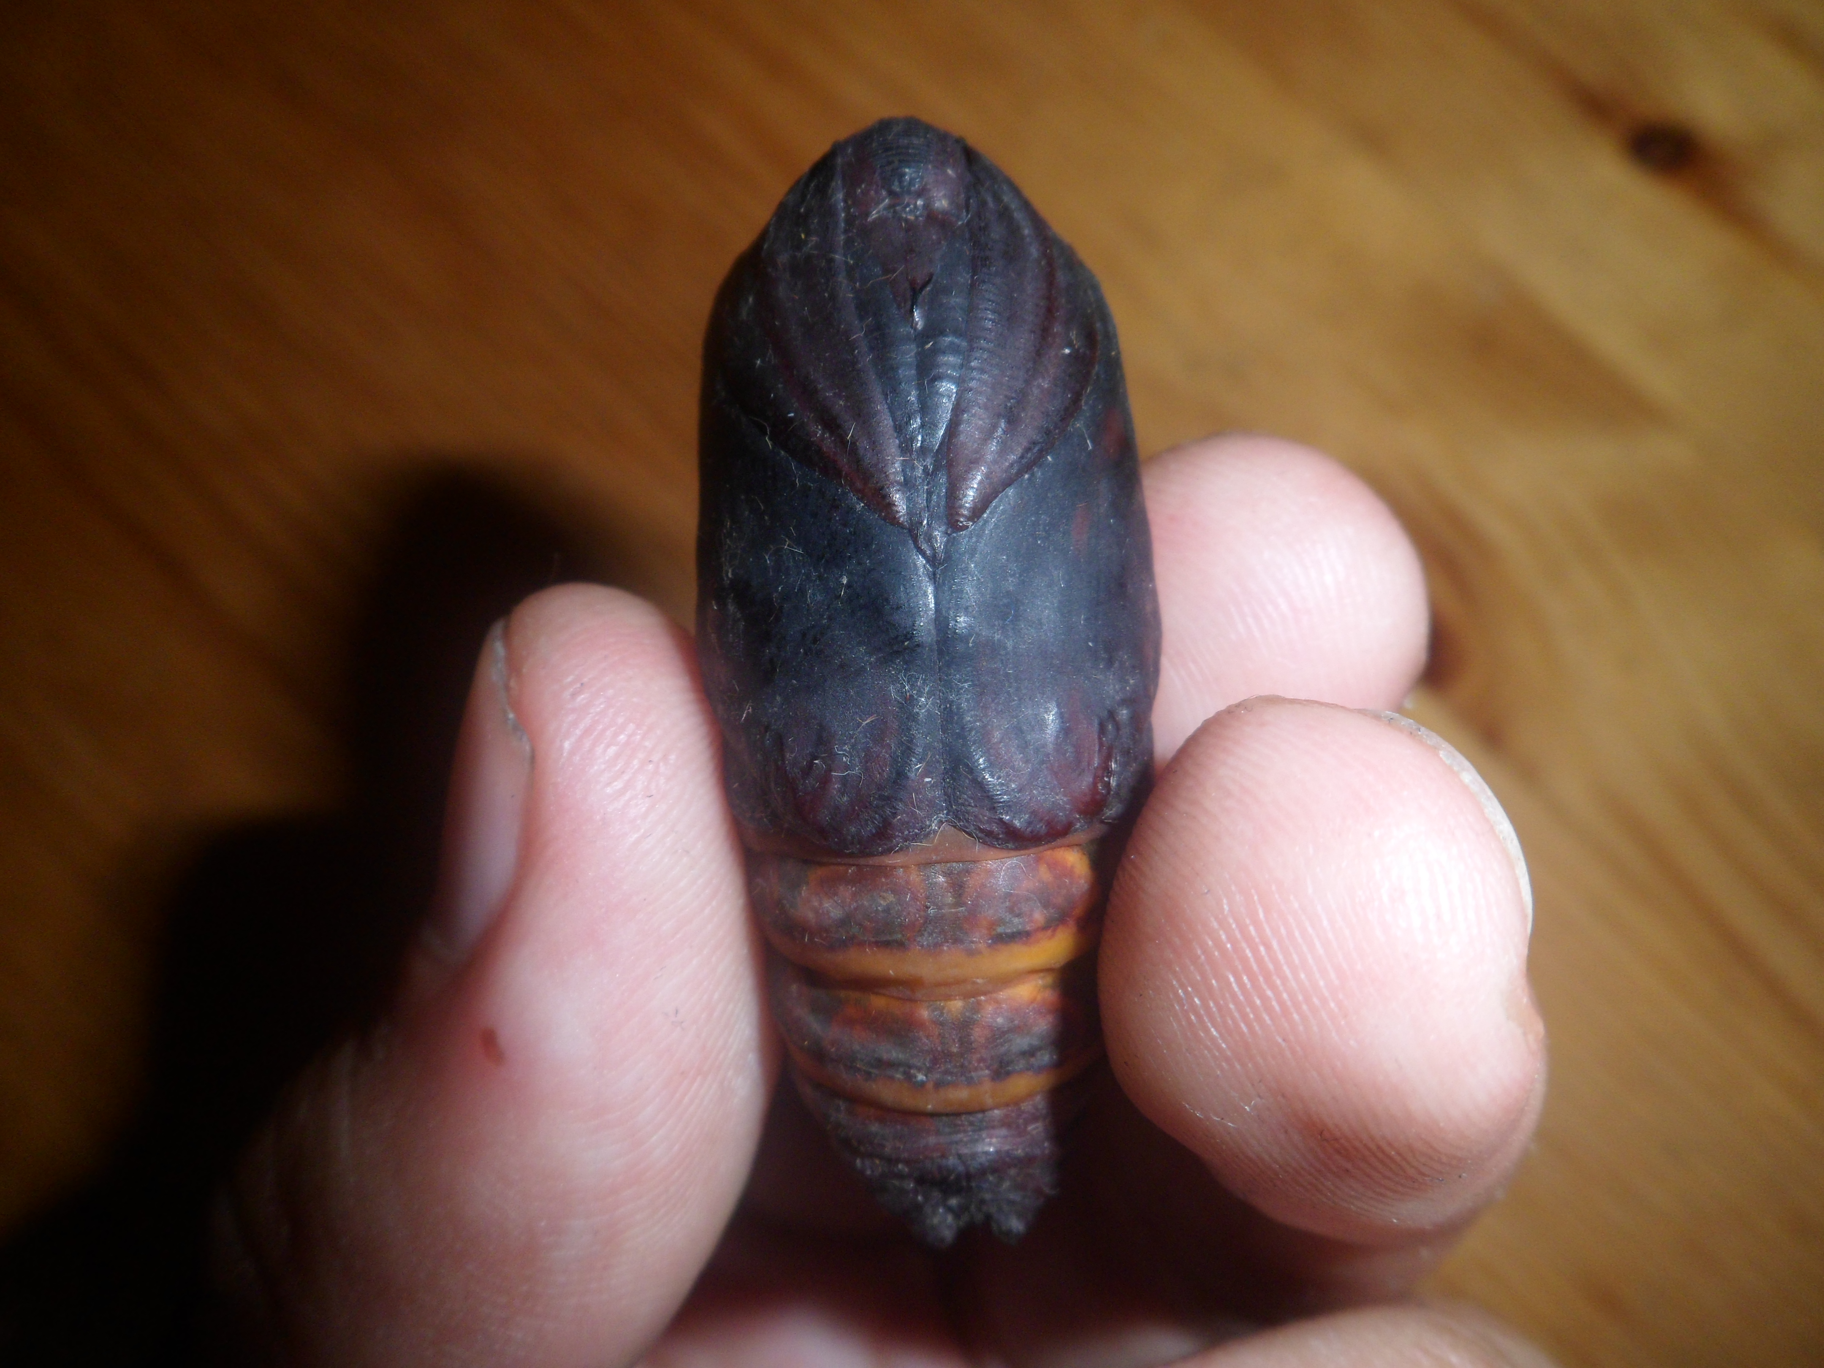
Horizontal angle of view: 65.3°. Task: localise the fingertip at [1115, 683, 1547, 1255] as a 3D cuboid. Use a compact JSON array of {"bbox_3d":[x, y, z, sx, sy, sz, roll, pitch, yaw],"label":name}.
[{"bbox_3d":[0.015,0.011,0.054,0.015,0.022,0.018,-27,64,-7],"label":"fingertip"}]

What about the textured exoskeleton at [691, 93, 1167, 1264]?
[{"bbox_3d":[0.001,0.000,0.058,0.018,0.018,0.046,-3,95,1],"label":"textured exoskeleton"}]

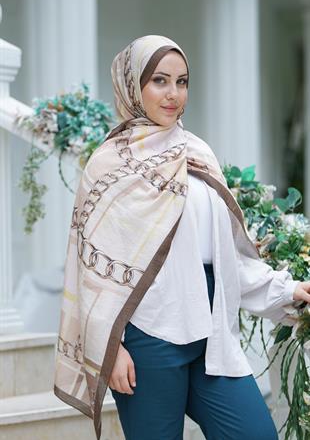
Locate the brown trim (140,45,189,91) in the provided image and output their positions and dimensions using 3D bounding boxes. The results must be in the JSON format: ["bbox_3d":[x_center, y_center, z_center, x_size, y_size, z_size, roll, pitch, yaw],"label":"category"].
[{"bbox_3d":[0.023,-0.368,3.270,0.125,0.118,0.080,0,0,-25],"label":"brown trim"}]

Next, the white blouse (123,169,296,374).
[{"bbox_3d":[0.124,0.104,3.300,0.460,0.550,0.300,0,0,-23],"label":"white blouse"}]

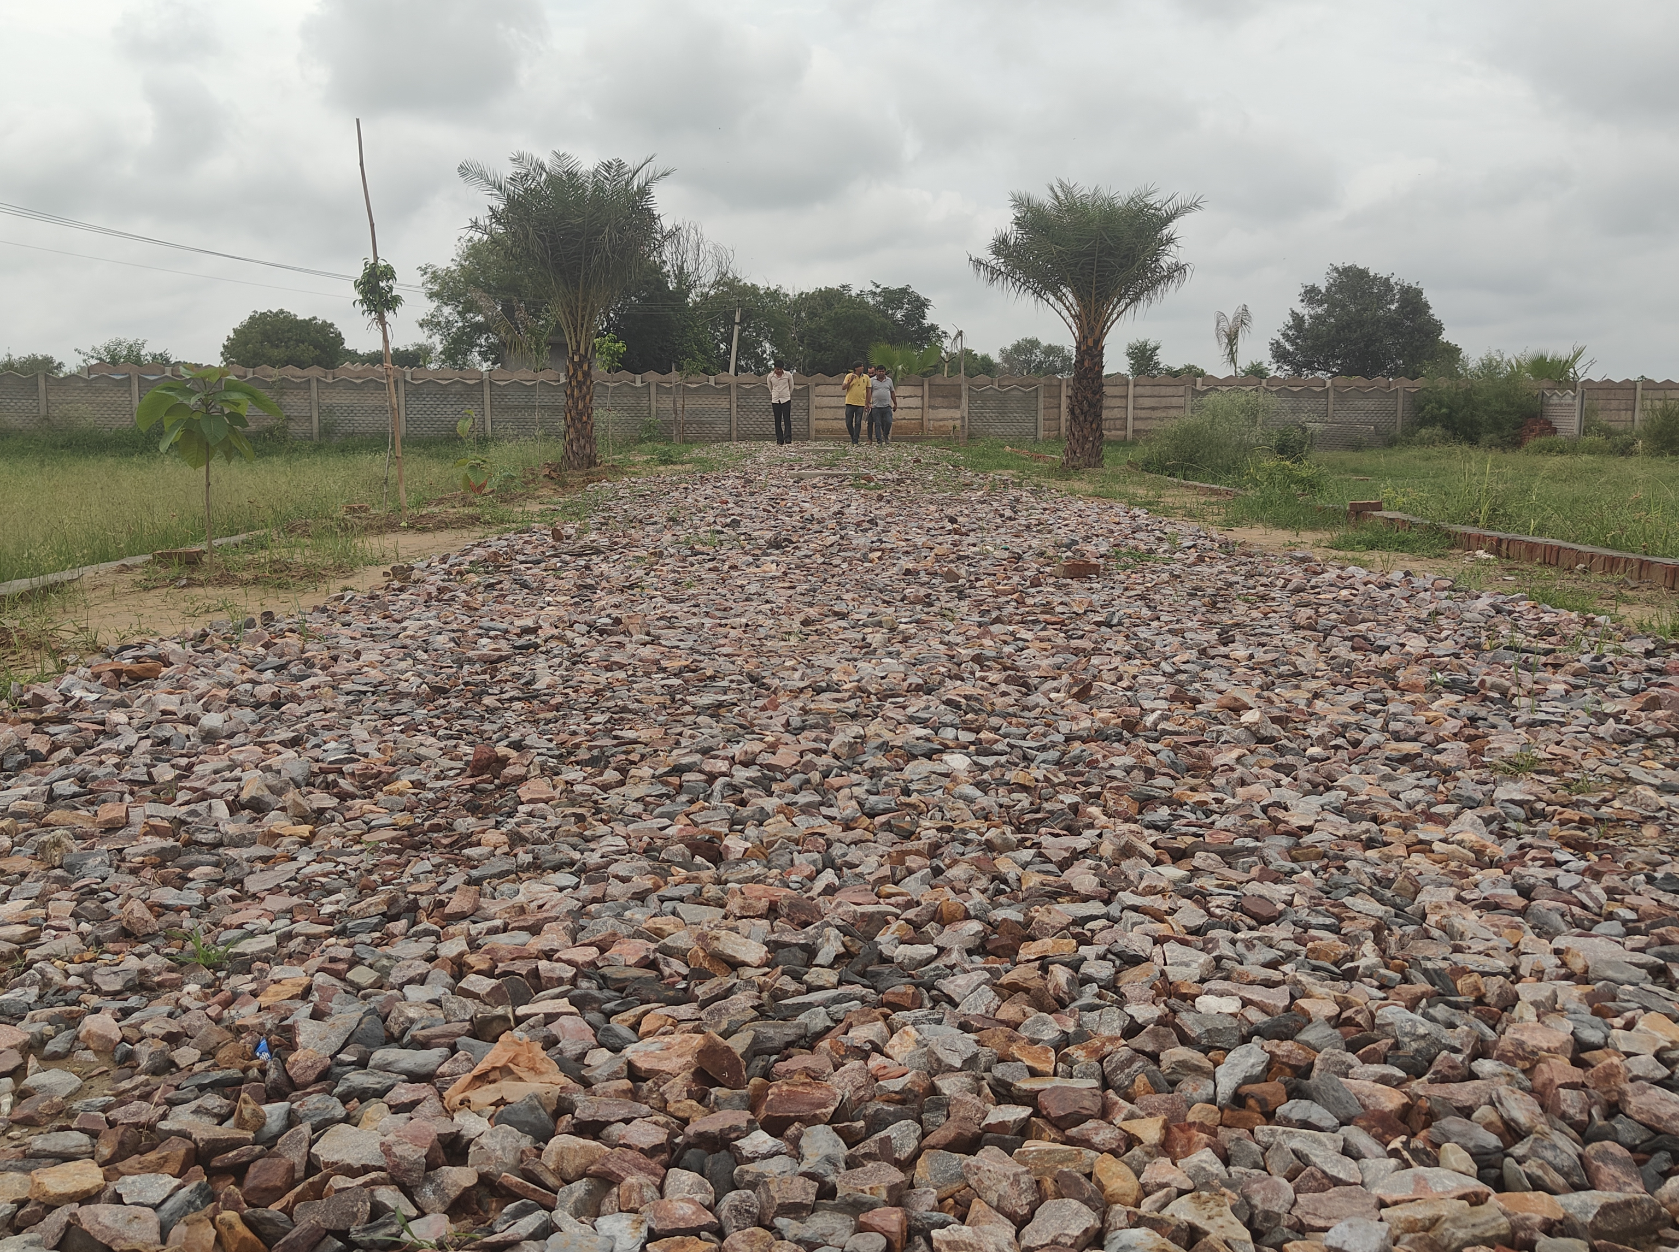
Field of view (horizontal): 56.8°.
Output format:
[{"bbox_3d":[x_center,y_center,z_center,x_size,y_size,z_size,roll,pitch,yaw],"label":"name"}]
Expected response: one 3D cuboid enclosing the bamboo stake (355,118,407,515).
[{"bbox_3d":[-3.452,-2.325,11.791,0.300,2.962,0.220,0,8,0],"label":"bamboo stake"}]

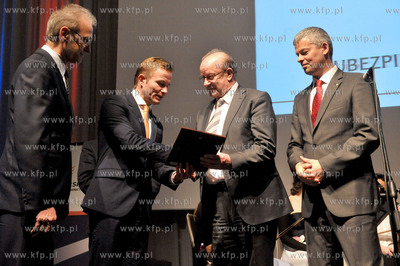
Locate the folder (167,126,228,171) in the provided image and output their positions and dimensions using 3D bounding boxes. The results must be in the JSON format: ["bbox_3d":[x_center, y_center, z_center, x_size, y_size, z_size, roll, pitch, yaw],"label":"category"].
[{"bbox_3d":[-0.025,0.089,2.534,0.226,0.018,0.288,12,-43,-15],"label":"folder"}]

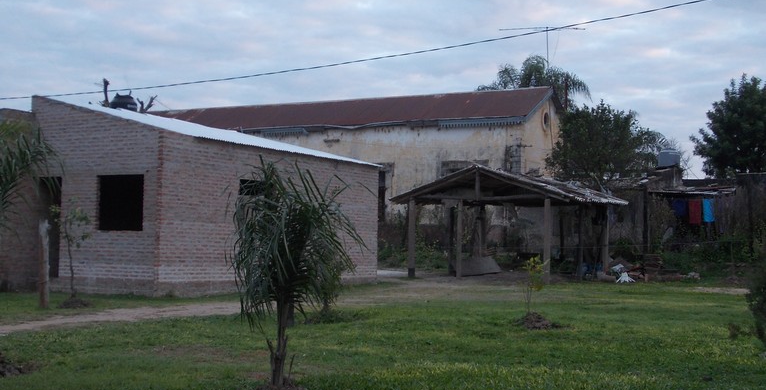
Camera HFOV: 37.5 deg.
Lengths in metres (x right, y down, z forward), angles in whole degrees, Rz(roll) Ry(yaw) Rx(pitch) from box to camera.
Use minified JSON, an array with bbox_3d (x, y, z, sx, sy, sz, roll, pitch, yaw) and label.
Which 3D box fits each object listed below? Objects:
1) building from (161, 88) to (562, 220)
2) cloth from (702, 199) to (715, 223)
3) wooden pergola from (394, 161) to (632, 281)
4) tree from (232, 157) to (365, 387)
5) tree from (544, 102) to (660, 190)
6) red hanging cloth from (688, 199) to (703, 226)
[{"bbox_3d":[-2.632,-0.384,39.923,18.000,5.830,3.835,-1,-4,29],"label":"building"},{"bbox_3d":[9.232,0.440,32.000,0.360,0.680,0.060,-1,-4,29],"label":"cloth"},{"bbox_3d":[3.416,0.780,29.494,4.779,2.827,4.728,-1,-4,29],"label":"wooden pergola"},{"bbox_3d":[-0.749,0.678,10.000,1.150,2.039,1.150,1,-3,0],"label":"tree"},{"bbox_3d":[6.732,-0.260,34.854,3.550,5.352,3.550,1,-3,0],"label":"tree"},{"bbox_3d":[8.864,0.468,32.000,0.400,0.740,0.060,-1,-4,29],"label":"red hanging cloth"}]

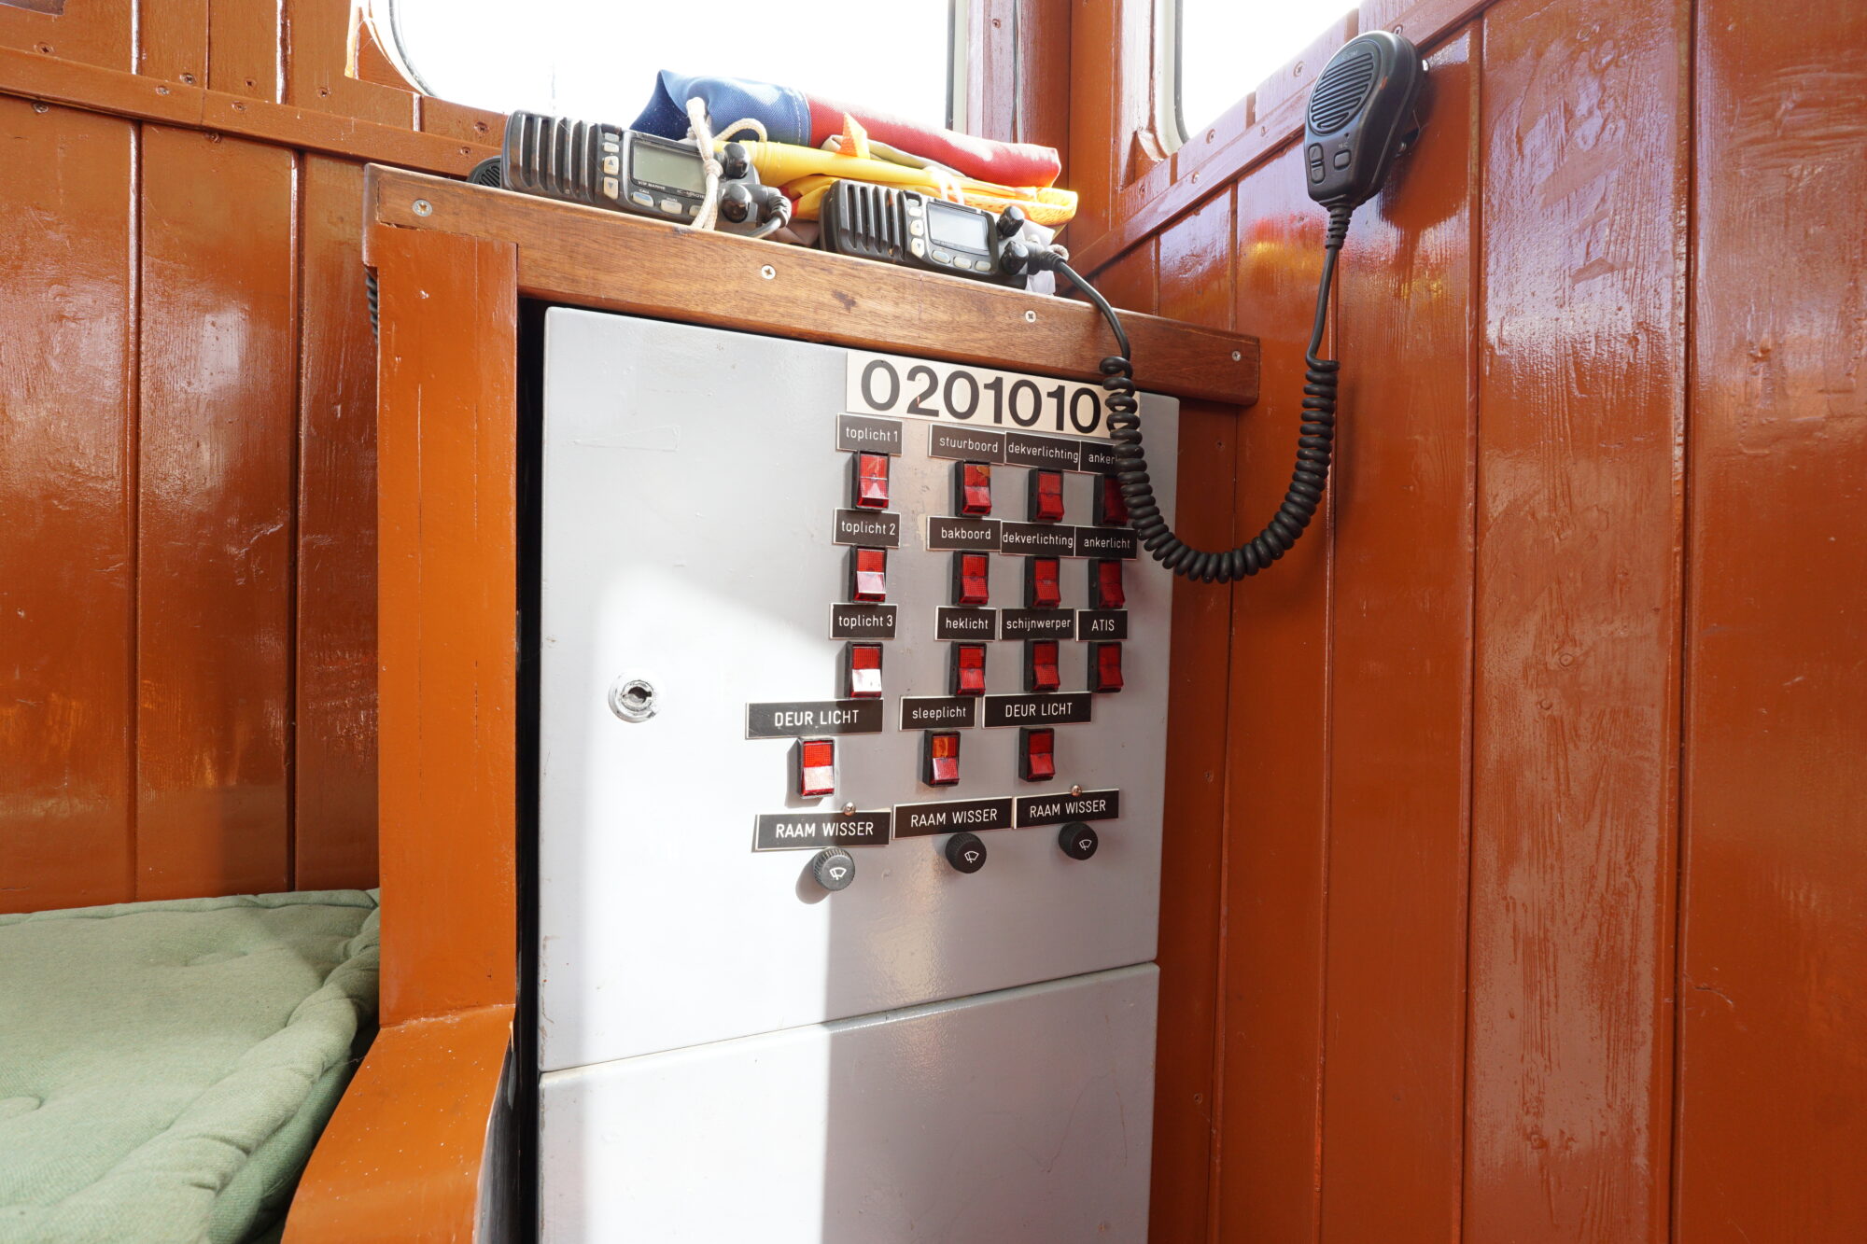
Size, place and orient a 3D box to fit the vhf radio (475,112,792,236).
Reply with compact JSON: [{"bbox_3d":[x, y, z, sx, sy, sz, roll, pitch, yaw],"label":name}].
[{"bbox_3d":[-0.209,-0.270,0.542,0.157,0.068,0.138,0,-7,-24],"label":"vhf radio"}]

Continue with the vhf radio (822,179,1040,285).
[{"bbox_3d":[-0.022,-0.263,0.606,0.155,0.068,0.138,1,-7,-23],"label":"vhf radio"}]

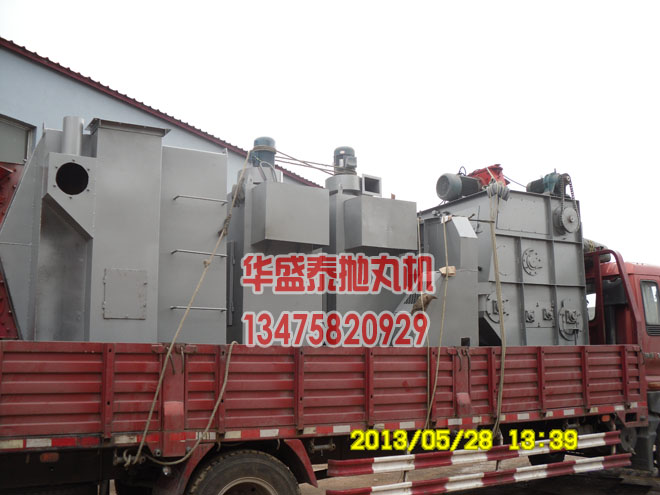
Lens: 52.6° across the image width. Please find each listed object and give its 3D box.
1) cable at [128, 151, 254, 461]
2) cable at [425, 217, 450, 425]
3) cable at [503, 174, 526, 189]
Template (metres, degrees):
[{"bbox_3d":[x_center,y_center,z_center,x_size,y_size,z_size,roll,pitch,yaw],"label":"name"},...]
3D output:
[{"bbox_3d":[-0.814,0.273,5.168,0.557,2.580,1.480,-4,-9,26],"label":"cable"},{"bbox_3d":[1.003,0.601,6.016,0.172,1.950,0.789,-4,-9,25],"label":"cable"},{"bbox_3d":[2.226,-0.796,8.050,0.300,0.170,0.050,0,-8,0],"label":"cable"}]

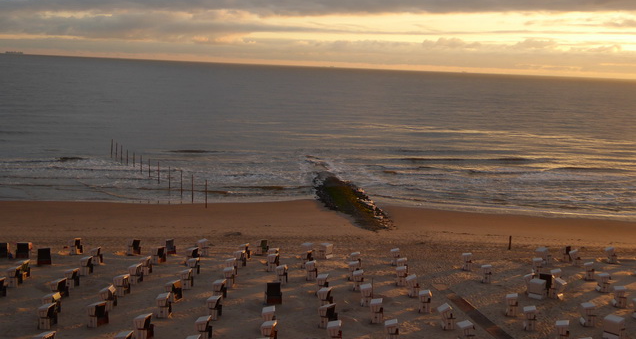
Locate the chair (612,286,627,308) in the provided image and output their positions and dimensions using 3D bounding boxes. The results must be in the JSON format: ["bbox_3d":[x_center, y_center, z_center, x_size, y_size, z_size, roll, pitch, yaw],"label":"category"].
[{"bbox_3d":[26.899,11.431,71.965,0.970,1.600,1.200,3,7,7],"label":"chair"}]

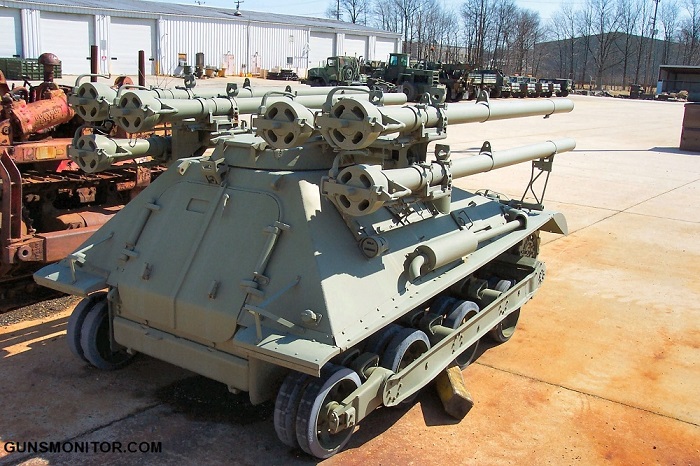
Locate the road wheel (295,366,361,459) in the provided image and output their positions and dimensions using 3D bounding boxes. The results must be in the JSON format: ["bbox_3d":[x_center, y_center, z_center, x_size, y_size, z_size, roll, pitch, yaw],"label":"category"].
[{"bbox_3d":[-0.111,1.026,4.267,0.092,0.515,0.515,10,15,34],"label":"road wheel"}]

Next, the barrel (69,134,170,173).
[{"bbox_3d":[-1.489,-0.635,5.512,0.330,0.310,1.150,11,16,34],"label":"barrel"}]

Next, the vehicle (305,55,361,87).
[{"bbox_3d":[-1.403,-14.895,68.683,6.000,2.850,2.400,13,17,41],"label":"vehicle"}]

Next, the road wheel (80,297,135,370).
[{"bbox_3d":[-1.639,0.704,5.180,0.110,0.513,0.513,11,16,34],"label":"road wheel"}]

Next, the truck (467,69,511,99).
[{"bbox_3d":[11.145,-11.944,59.000,2.450,2.350,5.200,7,13,17],"label":"truck"}]

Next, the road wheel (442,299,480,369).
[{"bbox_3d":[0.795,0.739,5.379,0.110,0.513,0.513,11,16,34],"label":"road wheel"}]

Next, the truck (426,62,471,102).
[{"bbox_3d":[6.802,-10.393,51.000,2.450,2.700,5.800,7,13,17],"label":"truck"}]

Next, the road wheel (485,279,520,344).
[{"bbox_3d":[1.307,0.648,6.203,0.092,0.515,0.515,10,15,34],"label":"road wheel"}]

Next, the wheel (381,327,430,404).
[{"bbox_3d":[0.373,0.893,4.927,0.092,0.515,0.515,10,15,34],"label":"wheel"}]

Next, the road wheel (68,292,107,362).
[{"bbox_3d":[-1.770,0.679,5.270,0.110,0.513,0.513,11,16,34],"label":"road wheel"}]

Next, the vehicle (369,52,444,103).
[{"bbox_3d":[3.852,-10.053,47.655,5.300,3.100,2.400,12,16,38],"label":"vehicle"}]

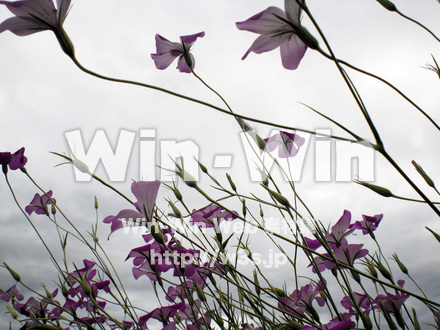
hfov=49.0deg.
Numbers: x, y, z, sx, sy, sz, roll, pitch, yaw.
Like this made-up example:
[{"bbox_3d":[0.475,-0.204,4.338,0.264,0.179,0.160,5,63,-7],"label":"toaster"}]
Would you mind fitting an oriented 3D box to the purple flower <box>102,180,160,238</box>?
[{"bbox_3d":[-0.074,0.040,0.420,0.052,0.031,0.050,-40,-26,-11],"label":"purple flower"}]

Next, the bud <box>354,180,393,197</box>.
[{"bbox_3d":[0.130,0.020,0.410,0.033,0.008,0.008,20,0,9],"label":"bud"}]

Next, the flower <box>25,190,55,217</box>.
[{"bbox_3d":[-0.283,0.061,0.760,0.047,0.032,0.049,-43,-40,8],"label":"flower"}]

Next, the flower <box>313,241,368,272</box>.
[{"bbox_3d":[0.110,0.084,0.440,0.048,0.027,0.051,-22,-29,-3],"label":"flower"}]

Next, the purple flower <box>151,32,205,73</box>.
[{"bbox_3d":[-0.040,-0.107,0.460,0.052,0.033,0.048,28,-69,-41],"label":"purple flower"}]

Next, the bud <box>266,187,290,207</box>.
[{"bbox_3d":[0.054,0.029,0.450,0.033,0.009,0.009,38,-14,27],"label":"bud"}]

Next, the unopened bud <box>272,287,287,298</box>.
[{"bbox_3d":[0.065,0.140,0.530,0.021,0.008,0.008,33,-13,30],"label":"unopened bud"}]

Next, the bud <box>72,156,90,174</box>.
[{"bbox_3d":[-0.126,0.001,0.440,0.009,0.021,0.009,-47,-15,0],"label":"bud"}]

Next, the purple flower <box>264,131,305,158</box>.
[{"bbox_3d":[0.076,-0.024,0.570,0.046,0.024,0.036,-8,-44,-8],"label":"purple flower"}]

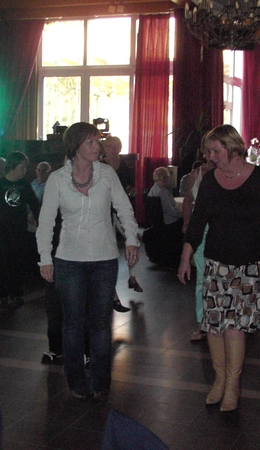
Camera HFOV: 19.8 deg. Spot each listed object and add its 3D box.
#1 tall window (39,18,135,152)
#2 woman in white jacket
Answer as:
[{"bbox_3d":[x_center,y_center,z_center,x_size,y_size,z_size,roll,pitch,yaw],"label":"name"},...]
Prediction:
[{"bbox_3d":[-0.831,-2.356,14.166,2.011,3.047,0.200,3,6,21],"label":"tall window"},{"bbox_3d":[-0.270,0.220,4.574,0.590,1.678,0.340,0,6,-8],"label":"woman in white jacket"}]

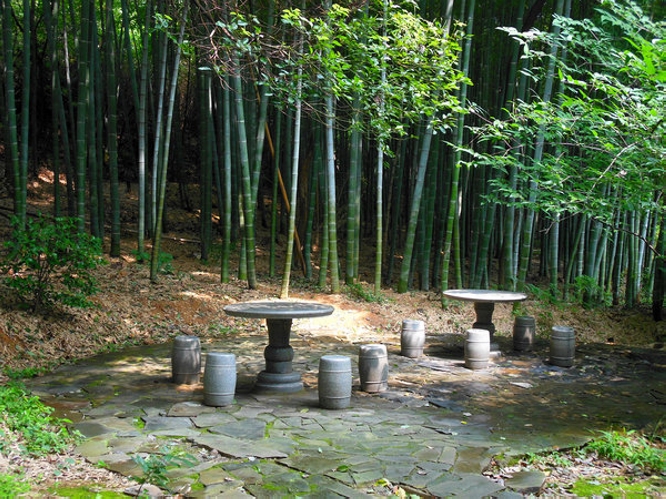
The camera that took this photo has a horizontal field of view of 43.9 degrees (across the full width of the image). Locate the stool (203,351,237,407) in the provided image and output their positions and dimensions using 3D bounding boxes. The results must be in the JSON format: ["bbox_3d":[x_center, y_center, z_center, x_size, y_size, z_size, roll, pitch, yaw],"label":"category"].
[{"bbox_3d":[-0.948,1.093,6.982,0.278,0.416,0.278,1,2,0],"label":"stool"}]

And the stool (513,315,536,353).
[{"bbox_3d":[2.461,1.085,10.608,0.278,0.416,0.278,1,2,0],"label":"stool"}]

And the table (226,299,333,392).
[{"bbox_3d":[-0.508,0.913,7.697,1.023,0.760,1.023,1,2,0],"label":"table"}]

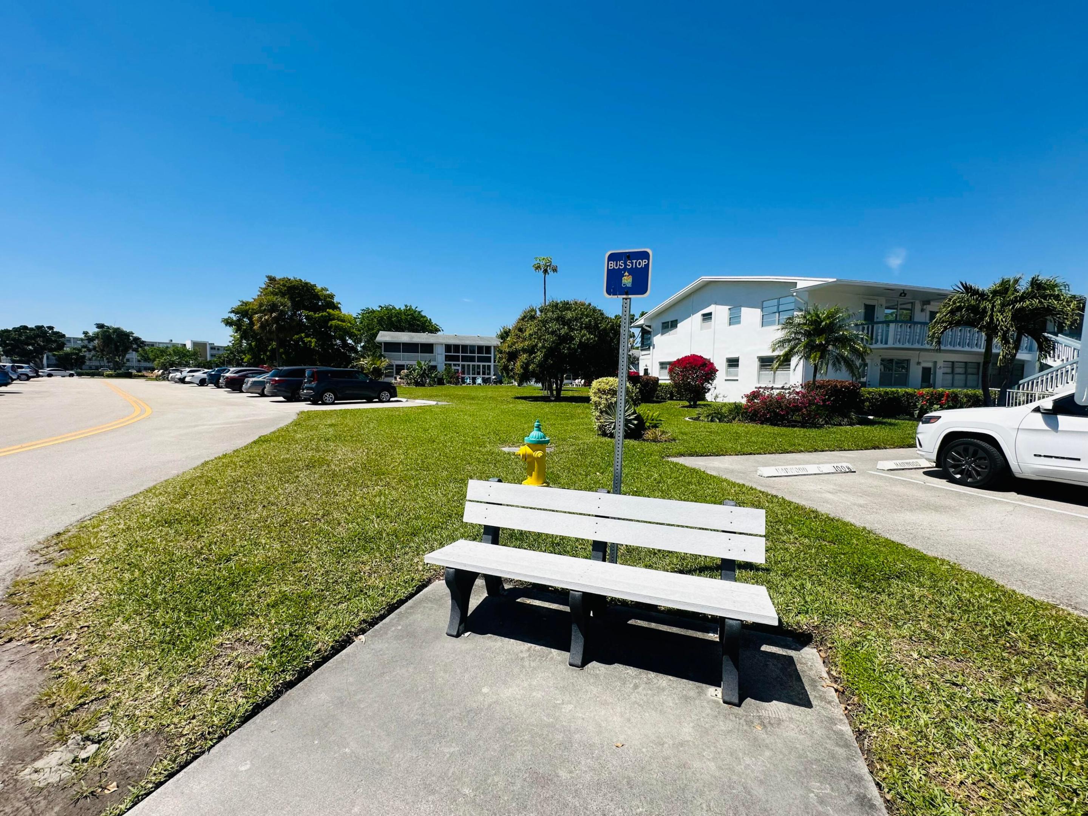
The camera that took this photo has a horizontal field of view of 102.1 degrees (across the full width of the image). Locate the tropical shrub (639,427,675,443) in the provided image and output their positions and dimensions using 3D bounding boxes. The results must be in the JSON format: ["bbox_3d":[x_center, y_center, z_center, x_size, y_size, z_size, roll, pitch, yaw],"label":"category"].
[{"bbox_3d":[2.721,0.581,10.550,0.820,0.360,0.700,2,4,15],"label":"tropical shrub"}]

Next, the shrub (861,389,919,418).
[{"bbox_3d":[13.752,-0.196,17.461,2.200,1.112,1.050,3,4,19],"label":"shrub"}]

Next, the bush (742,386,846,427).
[{"bbox_3d":[8.388,-0.101,14.657,3.000,1.213,1.750,3,4,19],"label":"bush"}]

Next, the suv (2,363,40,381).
[{"bbox_3d":[-56.700,-3.770,46.400,4.650,1.700,1.870,-2,5,-36],"label":"suv"}]

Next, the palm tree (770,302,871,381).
[{"bbox_3d":[9.757,-1.581,15.457,3.100,4.066,3.100,3,4,19],"label":"palm tree"}]

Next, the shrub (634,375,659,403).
[{"bbox_3d":[5.256,-0.994,22.948,1.550,1.466,1.500,3,4,19],"label":"shrub"}]

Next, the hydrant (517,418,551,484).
[{"bbox_3d":[-0.147,0.593,5.837,0.460,0.889,0.400,0,4,-12],"label":"hydrant"}]

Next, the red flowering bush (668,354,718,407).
[{"bbox_3d":[7.142,-1.305,20.913,2.250,2.466,2.200,3,4,19],"label":"red flowering bush"}]

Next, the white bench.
[{"bbox_3d":[0.278,0.919,2.546,1.830,0.800,0.620,2,4,19],"label":"white bench"}]

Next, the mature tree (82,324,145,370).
[{"bbox_3d":[-84.139,-11.270,86.000,8.800,10.600,8.500,-3,5,-44],"label":"mature tree"}]

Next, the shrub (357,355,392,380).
[{"bbox_3d":[-18.580,-4.065,47.500,3.600,3.300,3.400,-1,4,-21],"label":"shrub"}]

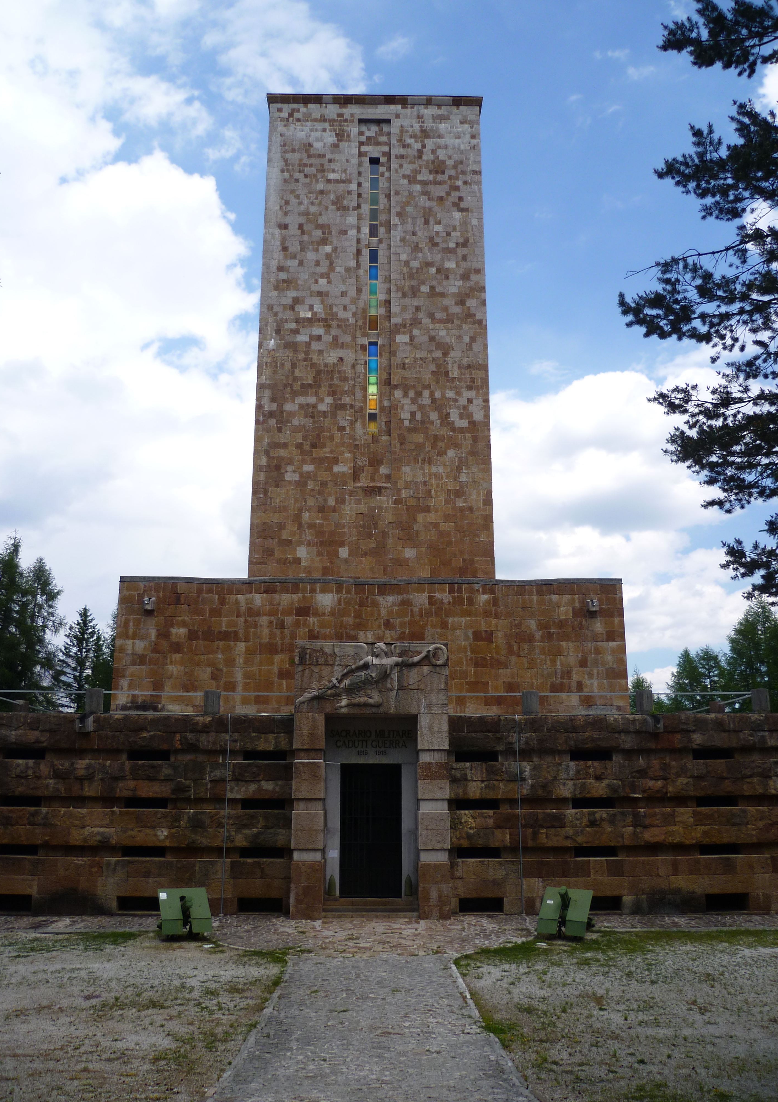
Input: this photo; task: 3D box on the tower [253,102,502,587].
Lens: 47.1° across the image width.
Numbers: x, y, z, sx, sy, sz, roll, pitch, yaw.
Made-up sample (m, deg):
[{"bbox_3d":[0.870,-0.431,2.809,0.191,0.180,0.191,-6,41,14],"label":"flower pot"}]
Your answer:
[{"bbox_3d":[-0.930,-10.403,54.036,12.500,29.880,12.500,0,-16,-1],"label":"tower"}]

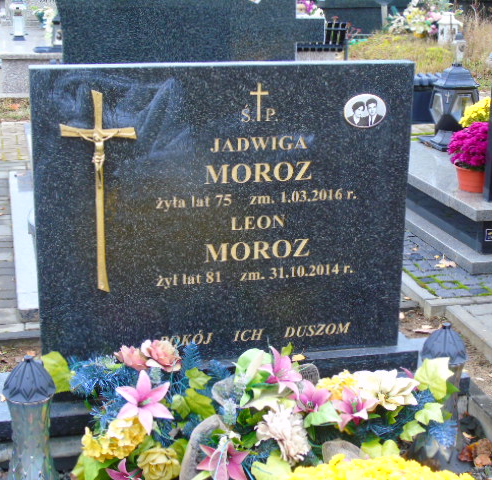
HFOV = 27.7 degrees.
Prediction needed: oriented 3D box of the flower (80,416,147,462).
[{"bbox_3d":[-0.328,0.493,2.469,0.165,0.105,0.120,-2,17,-8],"label":"flower"}]

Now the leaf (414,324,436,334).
[{"bbox_3d":[0.613,0.307,3.410,0.074,0.020,0.070,4,16,11],"label":"leaf"}]

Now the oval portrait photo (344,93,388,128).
[{"bbox_3d":[0.322,-0.345,2.676,0.118,0.090,0.010,-3,16,-12],"label":"oval portrait photo"}]

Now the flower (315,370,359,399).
[{"bbox_3d":[0.254,0.400,2.707,0.125,0.095,0.110,2,17,6],"label":"flower"}]

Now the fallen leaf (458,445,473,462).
[{"bbox_3d":[0.604,0.589,2.746,0.040,0.035,0.040,-3,17,-13],"label":"fallen leaf"}]

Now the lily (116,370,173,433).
[{"bbox_3d":[-0.256,0.406,2.514,0.142,0.155,0.065,-1,-5,-6],"label":"lily"}]

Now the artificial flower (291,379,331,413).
[{"bbox_3d":[0.163,0.392,2.500,0.105,0.100,0.070,2,-24,4],"label":"artificial flower"}]

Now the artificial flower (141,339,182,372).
[{"bbox_3d":[-0.219,0.299,2.587,0.105,0.080,0.085,-4,-3,-14],"label":"artificial flower"}]

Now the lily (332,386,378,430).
[{"bbox_3d":[0.271,0.417,2.470,0.113,0.113,0.070,3,-19,7],"label":"lily"}]

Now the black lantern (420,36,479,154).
[{"bbox_3d":[1.082,-0.688,5.027,0.260,0.430,0.260,-3,16,-12],"label":"black lantern"}]

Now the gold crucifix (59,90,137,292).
[{"bbox_3d":[-0.387,-0.118,2.676,0.200,0.560,0.035,-3,17,-13],"label":"gold crucifix"}]

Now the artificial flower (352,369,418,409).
[{"bbox_3d":[0.352,0.378,2.500,0.155,0.070,0.115,3,56,8],"label":"artificial flower"}]

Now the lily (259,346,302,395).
[{"bbox_3d":[0.091,0.336,2.560,0.108,0.122,0.070,-1,-19,-7],"label":"lily"}]

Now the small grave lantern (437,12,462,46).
[{"bbox_3d":[2.159,-2.230,10.553,0.200,0.360,0.200,-5,17,-17],"label":"small grave lantern"}]

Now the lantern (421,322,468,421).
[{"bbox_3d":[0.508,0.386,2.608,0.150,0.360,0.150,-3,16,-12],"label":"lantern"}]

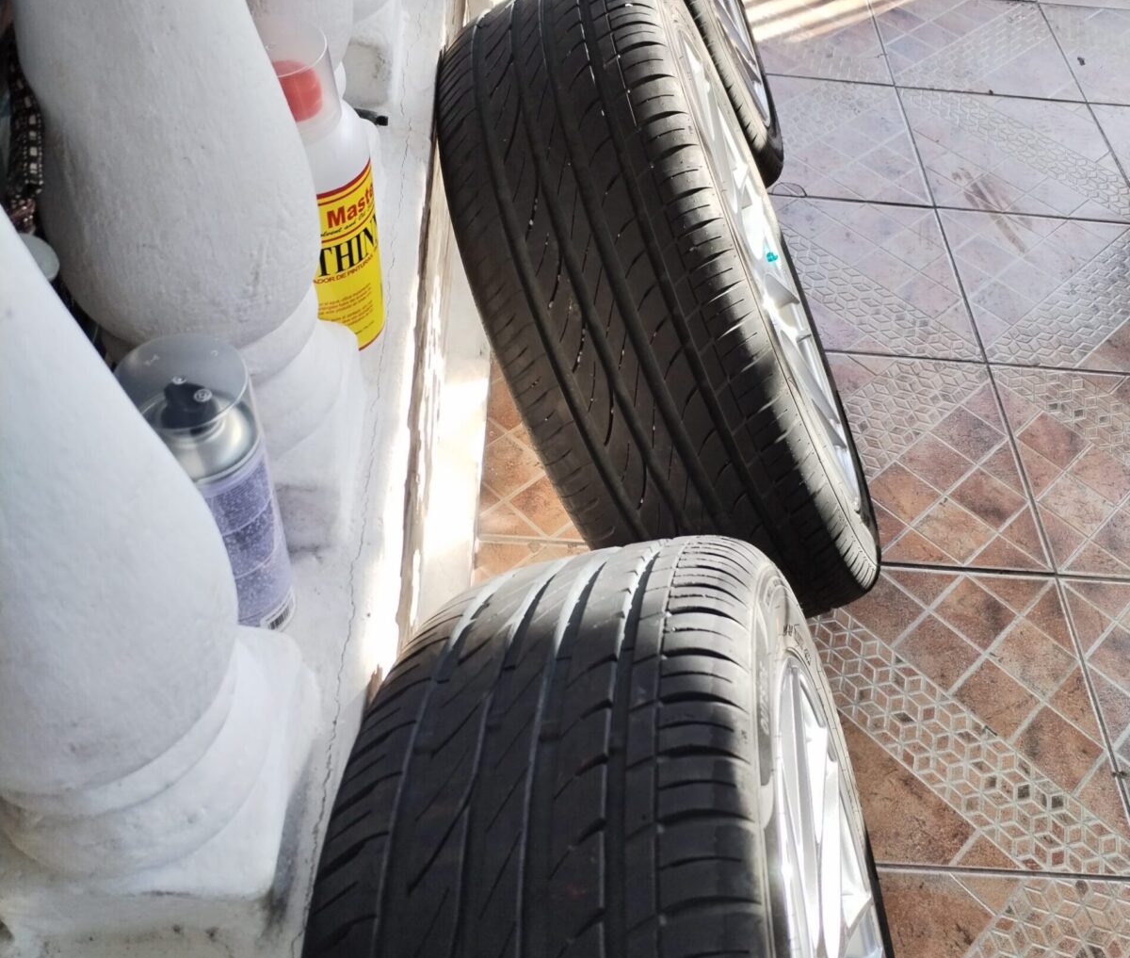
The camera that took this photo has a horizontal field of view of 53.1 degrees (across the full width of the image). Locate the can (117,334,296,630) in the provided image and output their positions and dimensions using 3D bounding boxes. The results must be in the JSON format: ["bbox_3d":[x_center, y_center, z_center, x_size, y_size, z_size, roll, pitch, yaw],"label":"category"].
[{"bbox_3d":[-0.186,0.014,0.607,0.063,0.194,0.063,2,52,-3],"label":"can"}]

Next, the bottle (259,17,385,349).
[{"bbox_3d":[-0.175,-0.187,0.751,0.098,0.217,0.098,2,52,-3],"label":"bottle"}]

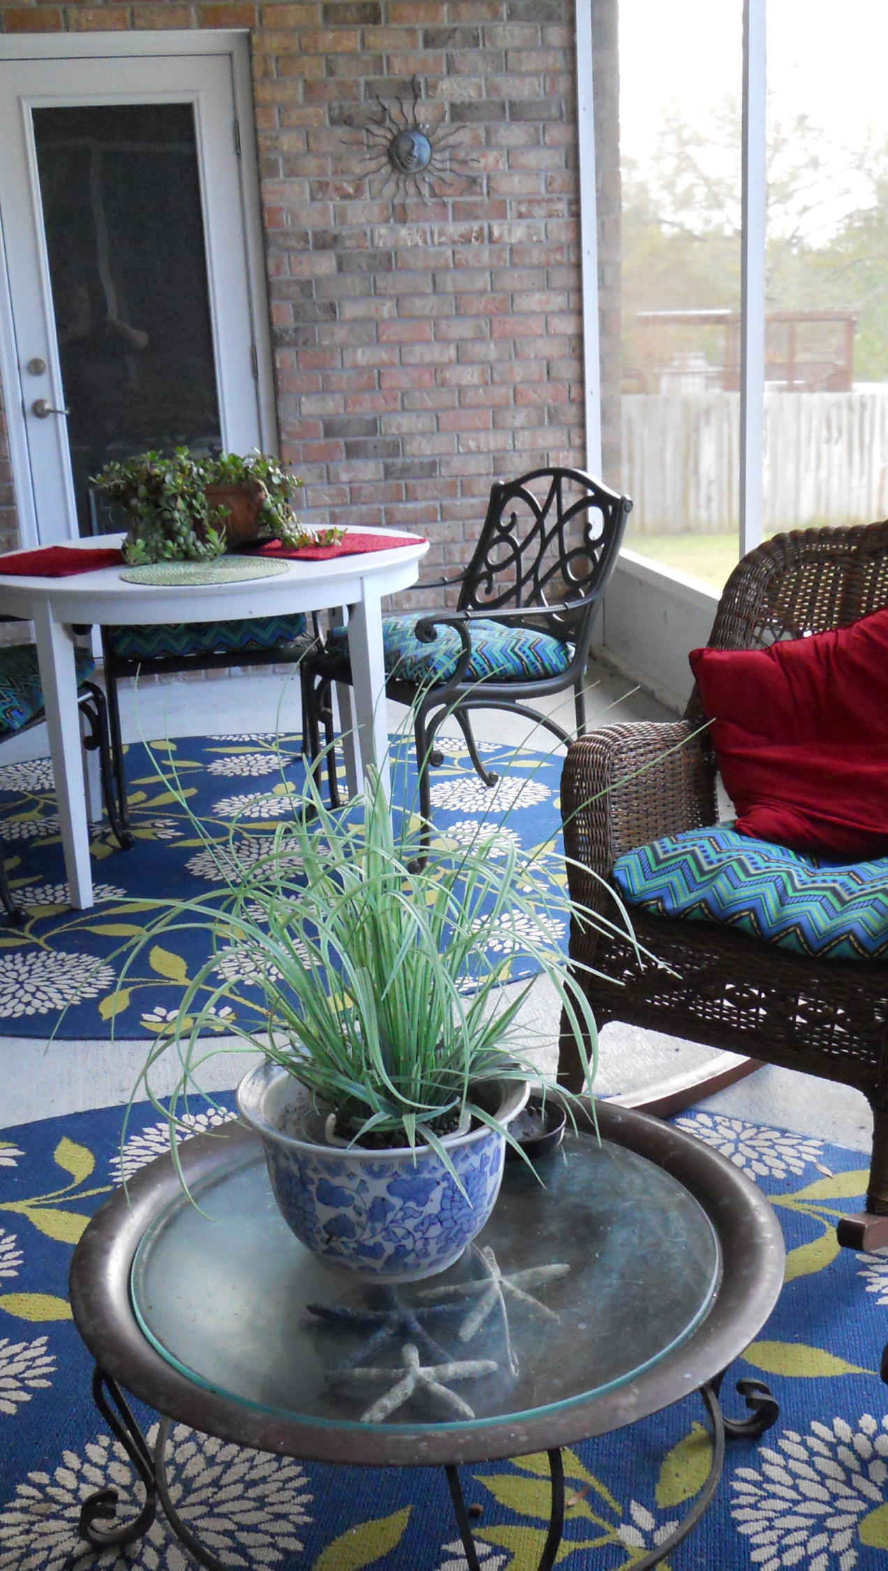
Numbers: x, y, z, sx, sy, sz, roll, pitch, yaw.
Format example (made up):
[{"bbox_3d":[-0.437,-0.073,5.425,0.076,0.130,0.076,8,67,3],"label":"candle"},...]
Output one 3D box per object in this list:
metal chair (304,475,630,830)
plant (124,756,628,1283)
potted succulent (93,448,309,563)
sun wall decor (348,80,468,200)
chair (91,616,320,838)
[{"bbox_3d":[0.033,-0.321,4.200,0.670,0.870,0.600,-11,17,-28],"label":"metal chair"},{"bbox_3d":[-0.056,0.192,1.541,0.470,0.470,0.450,-5,16,-8],"label":"plant"},{"bbox_3d":[-0.580,-0.692,4.080,0.530,0.245,0.420,-5,16,-8],"label":"potted succulent"},{"bbox_3d":[-0.110,-2.188,5.834,0.450,0.450,0.050,-5,16,-8],"label":"sun wall decor"},{"bbox_3d":[-0.645,-0.406,4.632,0.600,0.870,0.670,-6,16,-11],"label":"chair"}]

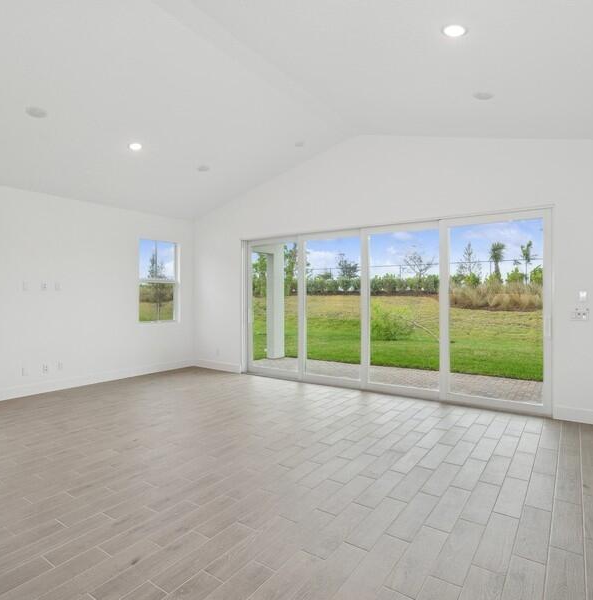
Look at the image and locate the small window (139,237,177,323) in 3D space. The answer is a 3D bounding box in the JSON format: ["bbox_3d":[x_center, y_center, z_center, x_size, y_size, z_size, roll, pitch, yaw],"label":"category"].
[{"bbox_3d":[-2.541,-0.328,6.934,0.100,1.500,0.850,1,1,38],"label":"small window"}]

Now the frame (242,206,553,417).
[{"bbox_3d":[1.012,0.152,5.635,4.700,2.420,0.130,0,1,32],"label":"frame"}]

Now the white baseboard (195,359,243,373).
[{"bbox_3d":[-1.523,1.268,7.180,1.210,0.152,0.018,0,1,32],"label":"white baseboard"}]

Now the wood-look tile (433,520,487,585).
[{"bbox_3d":[0.931,1.410,2.119,0.155,0.010,0.605,0,1,36],"label":"wood-look tile"}]

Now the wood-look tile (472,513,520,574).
[{"bbox_3d":[1.182,1.409,2.194,0.155,0.010,0.605,0,1,36],"label":"wood-look tile"}]

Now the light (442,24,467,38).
[{"bbox_3d":[1.163,-1.978,2.758,0.180,0.030,0.180,17,10,35],"label":"light"}]

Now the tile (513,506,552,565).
[{"bbox_3d":[1.443,1.408,2.269,0.155,0.010,0.605,0,1,36],"label":"tile"}]

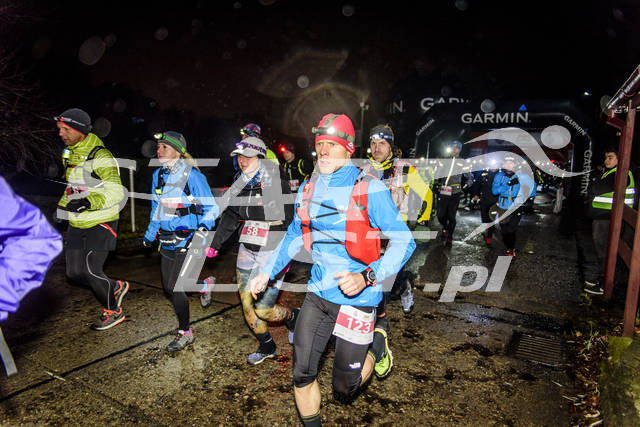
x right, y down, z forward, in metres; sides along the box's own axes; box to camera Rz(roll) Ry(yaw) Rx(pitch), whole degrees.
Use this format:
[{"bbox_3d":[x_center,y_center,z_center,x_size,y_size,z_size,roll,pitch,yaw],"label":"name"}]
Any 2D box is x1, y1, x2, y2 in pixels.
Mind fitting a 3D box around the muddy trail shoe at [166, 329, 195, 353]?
[{"bbox_3d":[-1.042,0.952,3.200,0.095,0.115,0.255,5,11,36],"label":"muddy trail shoe"}]

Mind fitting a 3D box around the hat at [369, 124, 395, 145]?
[{"bbox_3d":[0.471,-0.592,3.240,0.180,0.165,0.220,5,8,30],"label":"hat"}]

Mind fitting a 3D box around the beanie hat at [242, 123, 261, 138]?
[{"bbox_3d":[-0.741,-0.888,4.650,0.210,0.160,0.180,-4,7,-40],"label":"beanie hat"}]

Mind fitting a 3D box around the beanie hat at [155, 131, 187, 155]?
[{"bbox_3d":[-1.068,-0.516,3.080,0.215,0.160,0.175,15,-5,-42],"label":"beanie hat"}]

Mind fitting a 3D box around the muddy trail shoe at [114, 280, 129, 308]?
[{"bbox_3d":[-1.762,0.725,3.750,0.120,0.280,0.100,27,-12,-39],"label":"muddy trail shoe"}]

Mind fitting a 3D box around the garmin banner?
[{"bbox_3d":[3.954,-1.212,9.400,3.500,2.500,0.650,3,7,22],"label":"garmin banner"}]

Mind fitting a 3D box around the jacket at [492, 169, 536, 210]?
[{"bbox_3d":[3.279,-0.418,7.200,0.660,0.680,0.420,4,7,26],"label":"jacket"}]

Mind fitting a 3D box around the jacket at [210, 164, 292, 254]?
[{"bbox_3d":[-0.461,-0.069,2.950,0.520,0.580,0.370,5,10,33],"label":"jacket"}]

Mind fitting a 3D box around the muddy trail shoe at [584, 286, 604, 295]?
[{"bbox_3d":[3.222,0.894,5.000,0.270,0.100,0.100,8,10,41],"label":"muddy trail shoe"}]

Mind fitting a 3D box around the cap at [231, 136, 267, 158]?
[{"bbox_3d":[-0.478,-0.441,2.870,0.180,0.140,0.260,5,8,32],"label":"cap"}]

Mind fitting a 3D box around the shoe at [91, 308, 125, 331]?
[{"bbox_3d":[-1.778,0.876,3.583,0.105,0.120,0.285,8,15,44],"label":"shoe"}]

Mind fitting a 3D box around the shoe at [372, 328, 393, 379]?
[{"bbox_3d":[0.354,0.801,2.440,0.110,0.280,0.100,-7,8,-40],"label":"shoe"}]

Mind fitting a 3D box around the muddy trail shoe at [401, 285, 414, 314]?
[{"bbox_3d":[0.824,0.820,4.020,0.105,0.130,0.280,3,32,16],"label":"muddy trail shoe"}]

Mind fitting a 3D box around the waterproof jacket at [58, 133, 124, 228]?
[{"bbox_3d":[-1.819,-0.273,3.420,0.470,0.700,0.380,6,8,38],"label":"waterproof jacket"}]

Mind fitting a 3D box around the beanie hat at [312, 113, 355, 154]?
[{"bbox_3d":[0.067,-0.384,2.050,0.180,0.190,0.220,6,9,32],"label":"beanie hat"}]

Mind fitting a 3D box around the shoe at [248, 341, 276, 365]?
[{"bbox_3d":[-0.408,0.991,3.030,0.250,0.120,0.095,-9,11,-41],"label":"shoe"}]

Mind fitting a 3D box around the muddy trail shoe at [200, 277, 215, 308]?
[{"bbox_3d":[-0.966,0.679,3.670,0.095,0.260,0.110,4,-15,32],"label":"muddy trail shoe"}]

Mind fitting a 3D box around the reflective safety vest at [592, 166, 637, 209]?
[{"bbox_3d":[3.393,-0.278,4.950,0.330,0.520,0.440,1,6,-5],"label":"reflective safety vest"}]

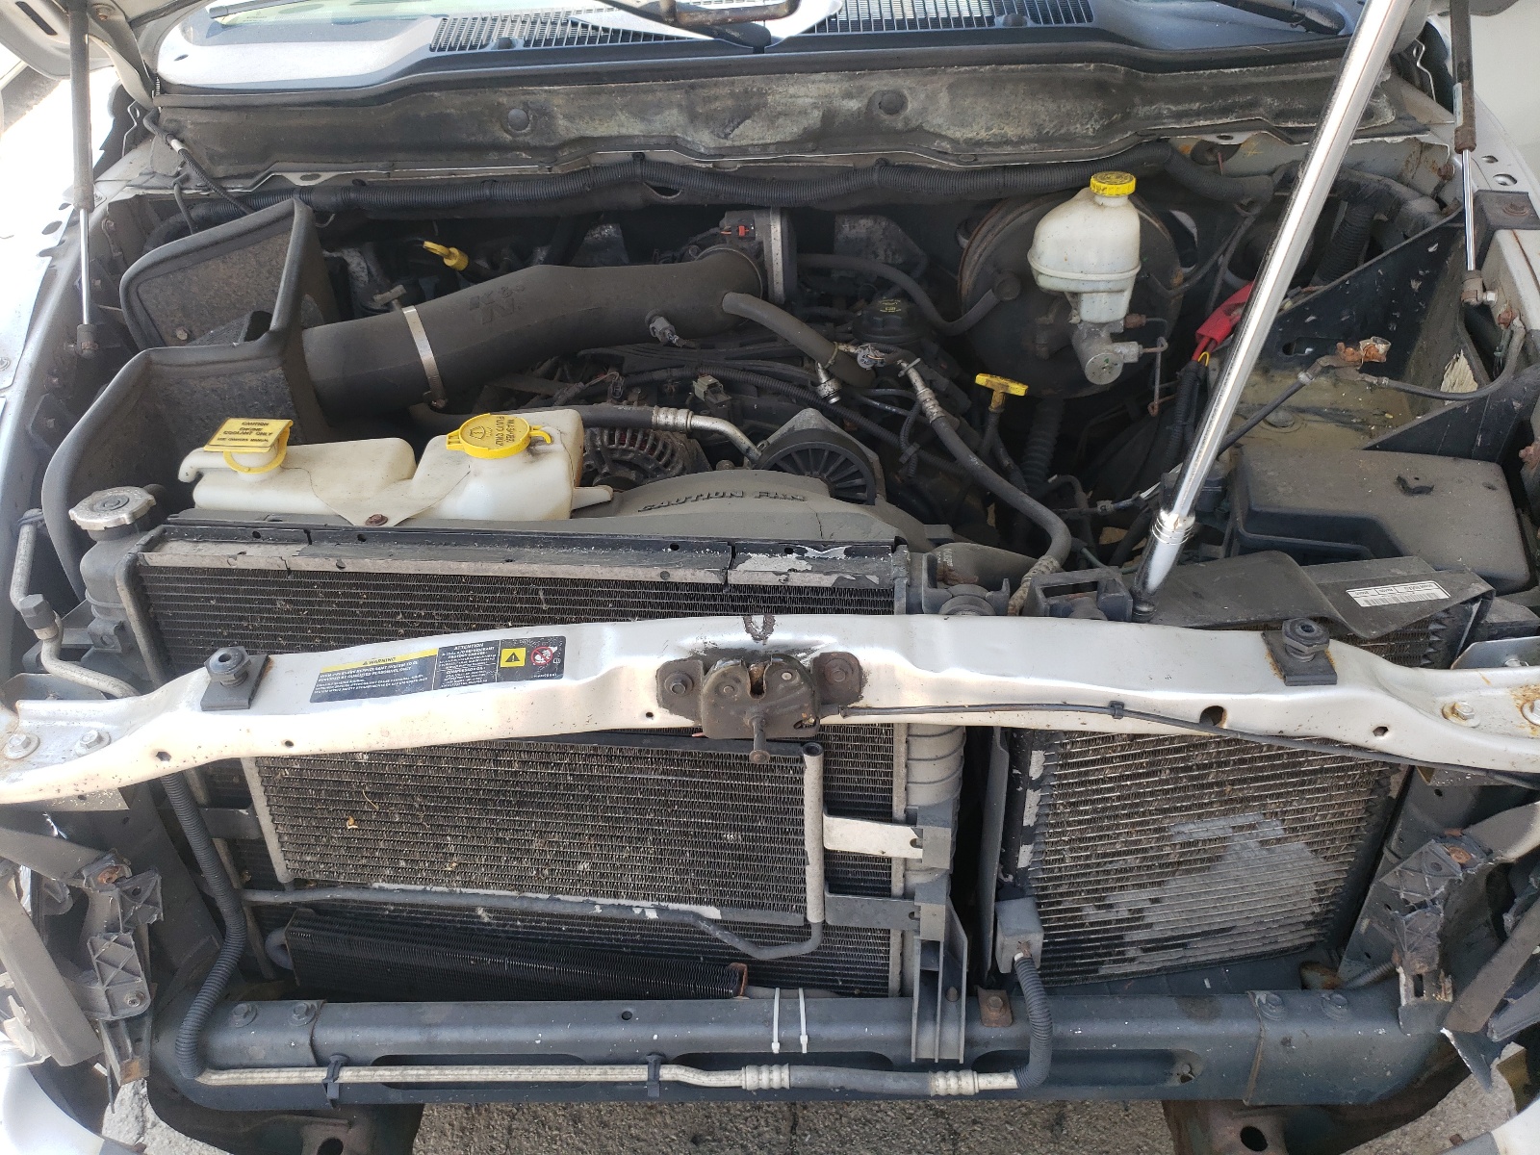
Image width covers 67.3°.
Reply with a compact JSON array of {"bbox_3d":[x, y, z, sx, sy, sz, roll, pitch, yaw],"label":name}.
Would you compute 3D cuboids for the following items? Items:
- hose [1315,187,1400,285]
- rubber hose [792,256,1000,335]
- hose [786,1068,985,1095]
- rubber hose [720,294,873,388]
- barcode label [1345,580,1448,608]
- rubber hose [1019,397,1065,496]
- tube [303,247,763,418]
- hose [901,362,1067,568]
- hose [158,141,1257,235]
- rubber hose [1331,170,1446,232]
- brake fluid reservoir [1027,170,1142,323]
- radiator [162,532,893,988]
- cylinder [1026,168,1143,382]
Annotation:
[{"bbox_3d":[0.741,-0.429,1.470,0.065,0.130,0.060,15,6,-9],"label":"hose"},{"bbox_3d":[0.161,-0.351,1.440,0.250,0.085,0.100,-2,33,2],"label":"rubber hose"},{"bbox_3d":[0.109,0.461,1.060,0.186,0.027,0.024,-1,33,2],"label":"hose"},{"bbox_3d":[0.025,-0.253,1.215,0.165,0.080,0.045,13,36,23],"label":"rubber hose"},{"bbox_3d":[0.532,0.014,0.980,0.076,0.002,0.025,-6,33,-6],"label":"barcode label"},{"bbox_3d":[0.360,-0.173,1.530,0.048,0.150,0.048,13,-10,-8],"label":"rubber hose"},{"bbox_3d":[-0.242,-0.258,1.208,0.440,0.130,0.120,-11,34,-13],"label":"tube"},{"bbox_3d":[0.234,-0.130,1.265,0.140,0.095,0.340,-2,33,2],"label":"hose"},{"bbox_3d":[-0.071,-0.518,1.530,1.450,0.085,0.120,-2,33,2],"label":"hose"},{"bbox_3d":[0.758,-0.463,1.420,0.145,0.085,0.070,-1,33,2],"label":"rubber hose"},{"bbox_3d":[0.356,-0.378,1.320,0.115,0.155,0.130,-2,33,2],"label":"brake fluid reservoir"},{"bbox_3d":[-0.225,0.221,1.171,0.720,0.550,0.055,2,28,9],"label":"radiator"},{"bbox_3d":[0.355,-0.335,1.315,0.122,0.205,0.180,-1,33,2],"label":"cylinder"}]

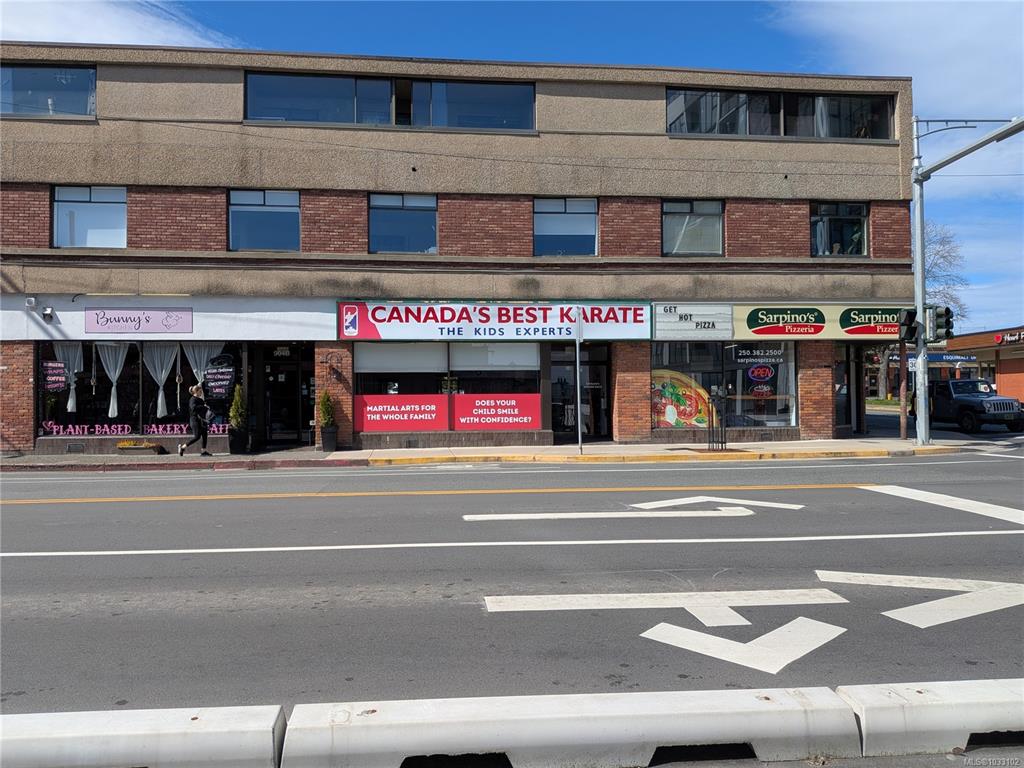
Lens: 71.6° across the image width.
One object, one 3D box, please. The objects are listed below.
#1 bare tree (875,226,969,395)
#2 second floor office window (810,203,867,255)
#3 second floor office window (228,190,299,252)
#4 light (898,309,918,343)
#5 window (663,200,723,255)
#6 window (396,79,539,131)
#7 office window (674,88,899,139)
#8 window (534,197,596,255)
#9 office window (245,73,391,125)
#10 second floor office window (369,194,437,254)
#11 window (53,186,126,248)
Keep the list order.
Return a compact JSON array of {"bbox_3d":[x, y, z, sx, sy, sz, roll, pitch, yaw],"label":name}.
[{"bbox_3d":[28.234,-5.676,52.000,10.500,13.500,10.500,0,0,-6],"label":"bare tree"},{"bbox_3d":[8.593,-4.046,18.621,1.610,1.430,0.150,0,0,-6],"label":"second floor office window"},{"bbox_3d":[-5.949,-3.923,17.063,1.690,1.455,0.150,0,0,-6],"label":"second floor office window"},{"bbox_3d":[9.282,-1.368,16.600,0.420,0.760,0.350,0,0,-6],"label":"light"},{"bbox_3d":[4.643,-3.992,18.198,1.617,1.423,0.150,0,0,-6],"label":"window"},{"bbox_3d":[-1.158,-6.904,17.585,3.513,1.178,0.150,0,0,-6],"label":"window"},{"bbox_3d":[7.041,-7.013,18.464,6.149,1.262,0.150,0,0,-6],"label":"office window"},{"bbox_3d":[1.374,-3.934,17.848,1.632,1.459,0.150,0,0,-6],"label":"window"},{"bbox_3d":[-4.677,-6.913,17.208,3.471,1.177,0.150,0,0,-6],"label":"office window"},{"bbox_3d":[-2.675,-3.912,17.414,1.663,1.472,0.150,0,0,-6],"label":"second floor office window"},{"bbox_3d":[-9.898,-3.902,16.640,1.662,1.454,0.150,0,0,-6],"label":"window"}]

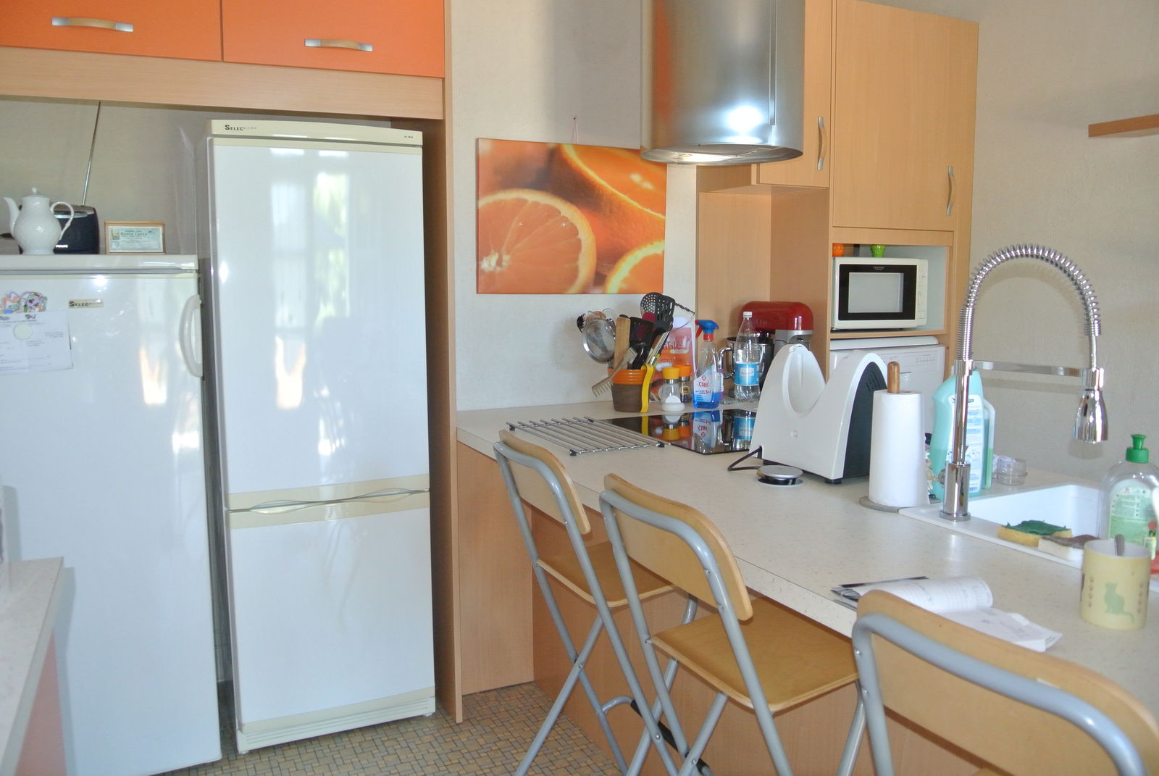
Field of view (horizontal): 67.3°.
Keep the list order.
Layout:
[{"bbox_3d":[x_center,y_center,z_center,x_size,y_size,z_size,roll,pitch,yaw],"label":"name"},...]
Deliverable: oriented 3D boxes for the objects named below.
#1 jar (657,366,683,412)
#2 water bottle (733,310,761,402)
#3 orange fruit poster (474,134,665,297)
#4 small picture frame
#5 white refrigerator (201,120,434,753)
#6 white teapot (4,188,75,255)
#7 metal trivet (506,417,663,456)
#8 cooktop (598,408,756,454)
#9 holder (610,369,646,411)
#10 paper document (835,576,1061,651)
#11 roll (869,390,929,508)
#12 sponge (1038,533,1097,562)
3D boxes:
[{"bbox_3d":[0.301,0.000,2.873,0.080,0.142,0.080,0,7,0],"label":"jar"},{"bbox_3d":[0.599,-0.112,3.079,0.088,0.315,0.088,0,7,0],"label":"water bottle"},{"bbox_3d":[-0.015,-0.562,2.923,0.689,0.490,0.025,-3,8,-24],"label":"orange fruit poster"},{"bbox_3d":[-1.283,-0.428,2.515,0.151,0.101,0.020,-3,8,-24],"label":"small picture frame"},{"bbox_3d":[-0.836,0.122,2.749,0.580,1.752,0.600,-3,8,-24],"label":"white refrigerator"},{"bbox_3d":[-1.433,-0.439,2.304,0.178,0.176,0.115,-4,8,-29],"label":"white teapot"},{"bbox_3d":[0.009,0.123,2.362,0.260,0.022,0.482,-3,8,-24],"label":"metal trivet"},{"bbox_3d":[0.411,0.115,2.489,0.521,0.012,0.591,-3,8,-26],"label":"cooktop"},{"bbox_3d":[0.163,0.004,2.864,0.120,0.137,0.120,0,7,0],"label":"holder"},{"bbox_3d":[0.461,0.273,1.094,0.193,0.032,0.258,-3,8,-24],"label":"paper document"},{"bbox_3d":[0.598,0.104,1.617,0.108,0.217,0.108,0,7,0],"label":"roll"},{"bbox_3d":[0.756,0.238,1.312,0.065,0.027,0.095,-2,7,-13],"label":"sponge"}]

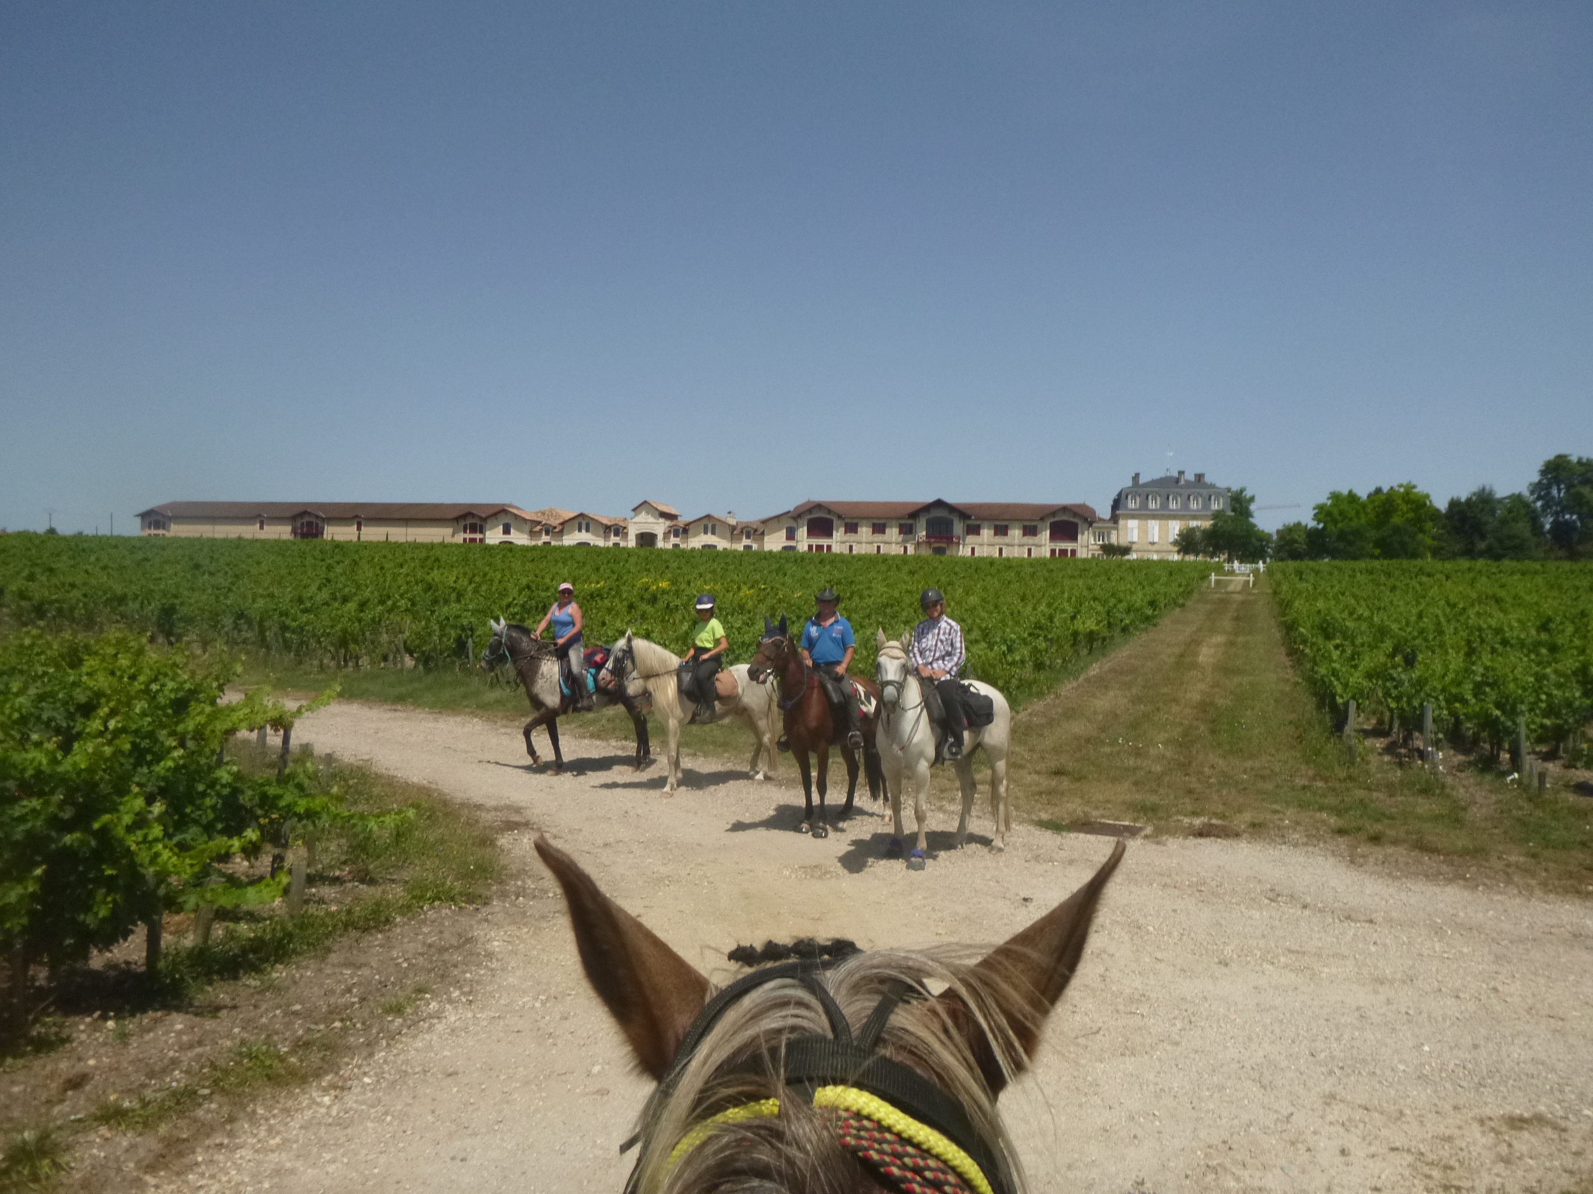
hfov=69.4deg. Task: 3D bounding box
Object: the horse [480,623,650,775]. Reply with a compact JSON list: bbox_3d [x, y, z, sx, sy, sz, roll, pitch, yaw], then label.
[{"bbox_3d":[-2.818,1.223,14.553,2.300,2.000,0.620,0,1,-30],"label":"horse"}]

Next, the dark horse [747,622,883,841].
[{"bbox_3d":[0.364,1.237,11.341,0.650,2.100,2.150,1,1,31],"label":"dark horse"}]

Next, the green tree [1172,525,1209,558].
[{"bbox_3d":[47.934,-6.588,140.000,4.500,4.600,4.500,1,1,0],"label":"green tree"}]

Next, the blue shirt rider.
[{"bbox_3d":[0.342,0.697,11.300,0.650,1.620,0.650,1,1,16],"label":"blue shirt rider"}]

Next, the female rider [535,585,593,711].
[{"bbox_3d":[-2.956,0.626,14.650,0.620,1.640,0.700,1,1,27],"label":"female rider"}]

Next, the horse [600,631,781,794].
[{"bbox_3d":[-1.188,1.308,13.667,2.300,1.880,0.620,0,1,-34],"label":"horse"}]

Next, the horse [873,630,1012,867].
[{"bbox_3d":[1.336,1.293,10.162,0.600,2.030,2.100,1,1,38],"label":"horse"}]

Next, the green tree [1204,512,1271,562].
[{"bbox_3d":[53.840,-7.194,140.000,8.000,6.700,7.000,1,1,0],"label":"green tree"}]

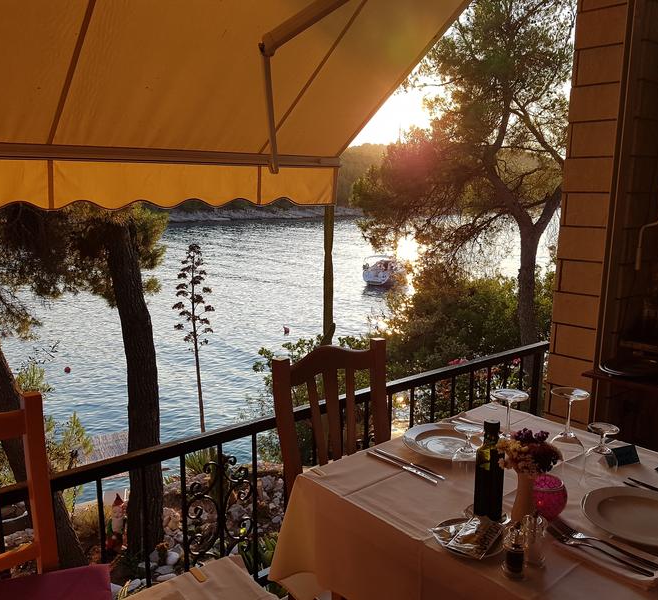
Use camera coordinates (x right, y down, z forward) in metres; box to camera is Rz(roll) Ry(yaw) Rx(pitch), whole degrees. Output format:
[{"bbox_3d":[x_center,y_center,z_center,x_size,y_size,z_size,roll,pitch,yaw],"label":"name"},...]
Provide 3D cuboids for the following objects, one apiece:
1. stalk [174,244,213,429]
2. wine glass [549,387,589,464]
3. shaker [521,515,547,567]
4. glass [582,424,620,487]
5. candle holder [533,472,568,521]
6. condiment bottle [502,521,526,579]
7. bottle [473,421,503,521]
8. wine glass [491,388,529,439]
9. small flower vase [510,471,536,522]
[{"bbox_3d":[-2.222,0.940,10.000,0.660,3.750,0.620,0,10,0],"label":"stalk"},{"bbox_3d":[0.546,0.318,1.380,0.090,0.212,0.090,0,10,0],"label":"wine glass"},{"bbox_3d":[0.373,0.433,1.083,0.045,0.088,0.045,0,10,0],"label":"shaker"},{"bbox_3d":[0.629,0.359,1.388,0.080,0.128,0.080,0,10,0],"label":"glass"},{"bbox_3d":[0.451,0.410,1.233,0.083,0.080,0.083,0,10,0],"label":"candle holder"},{"bbox_3d":[0.326,0.438,1.049,0.046,0.090,0.046,0,10,0],"label":"condiment bottle"},{"bbox_3d":[0.328,0.346,1.220,0.051,0.210,0.051,-6,12,-29],"label":"bottle"},{"bbox_3d":[0.407,0.318,1.374,0.090,0.212,0.090,0,10,0],"label":"wine glass"},{"bbox_3d":[0.401,0.398,1.226,0.052,0.106,0.052,0,10,0],"label":"small flower vase"}]

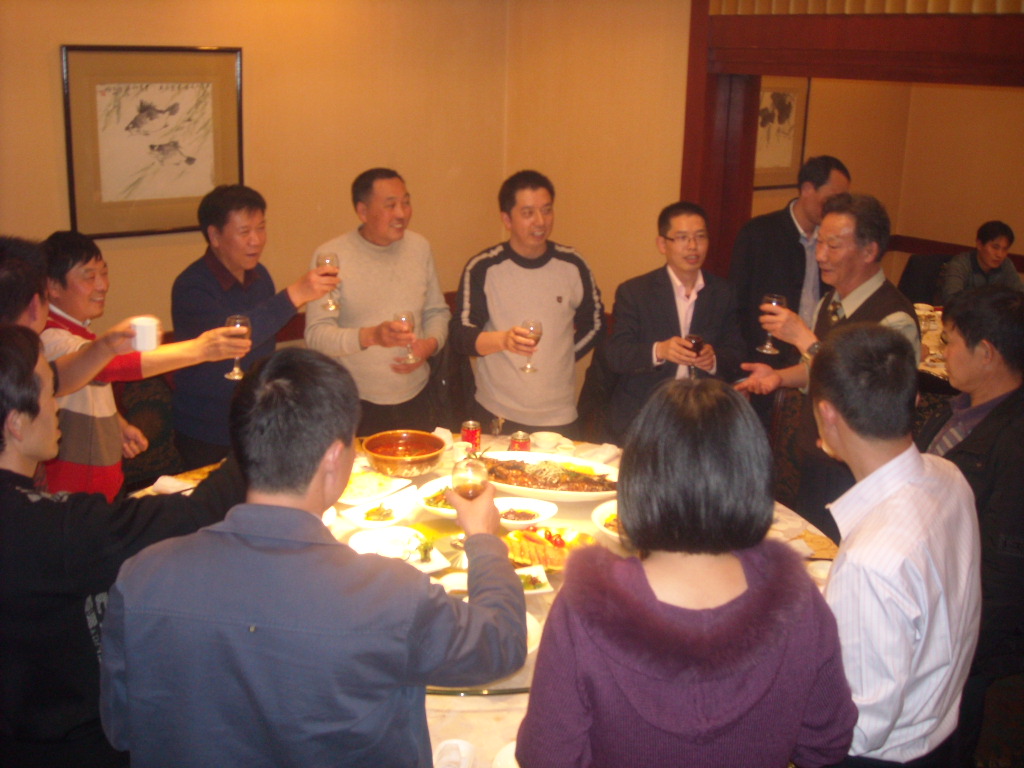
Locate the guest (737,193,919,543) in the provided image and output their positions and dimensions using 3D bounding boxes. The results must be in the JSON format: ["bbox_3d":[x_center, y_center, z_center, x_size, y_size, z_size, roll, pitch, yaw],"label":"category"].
[{"bbox_3d":[0.896,0.279,3.171,0.510,1.703,0.480,-8,19,-24],"label":"guest"}]

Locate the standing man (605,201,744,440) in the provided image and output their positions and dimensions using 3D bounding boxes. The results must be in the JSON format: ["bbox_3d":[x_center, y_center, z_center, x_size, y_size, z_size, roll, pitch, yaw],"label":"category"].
[{"bbox_3d":[0.560,0.141,3.779,0.490,1.588,0.420,0,18,-1],"label":"standing man"}]

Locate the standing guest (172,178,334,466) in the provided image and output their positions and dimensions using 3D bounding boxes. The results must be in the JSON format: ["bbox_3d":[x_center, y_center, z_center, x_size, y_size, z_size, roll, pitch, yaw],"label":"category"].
[{"bbox_3d":[-0.812,0.183,3.484,0.470,1.654,0.540,-15,23,-40],"label":"standing guest"}]

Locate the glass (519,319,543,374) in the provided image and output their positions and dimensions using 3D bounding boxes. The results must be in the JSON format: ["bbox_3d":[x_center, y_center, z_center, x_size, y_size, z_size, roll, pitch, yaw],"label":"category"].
[{"bbox_3d":[0.058,-0.120,3.270,0.066,0.170,0.066,1,18,0],"label":"glass"}]

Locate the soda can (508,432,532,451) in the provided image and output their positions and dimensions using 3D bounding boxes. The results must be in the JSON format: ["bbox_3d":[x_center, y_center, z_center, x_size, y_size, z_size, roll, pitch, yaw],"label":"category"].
[{"bbox_3d":[0.028,0.227,3.438,0.066,0.120,0.066,1,18,0],"label":"soda can"}]

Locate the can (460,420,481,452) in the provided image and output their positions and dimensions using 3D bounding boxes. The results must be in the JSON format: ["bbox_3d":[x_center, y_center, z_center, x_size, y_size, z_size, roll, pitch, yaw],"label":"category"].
[{"bbox_3d":[-0.139,0.195,3.518,0.066,0.120,0.066,1,18,0],"label":"can"}]

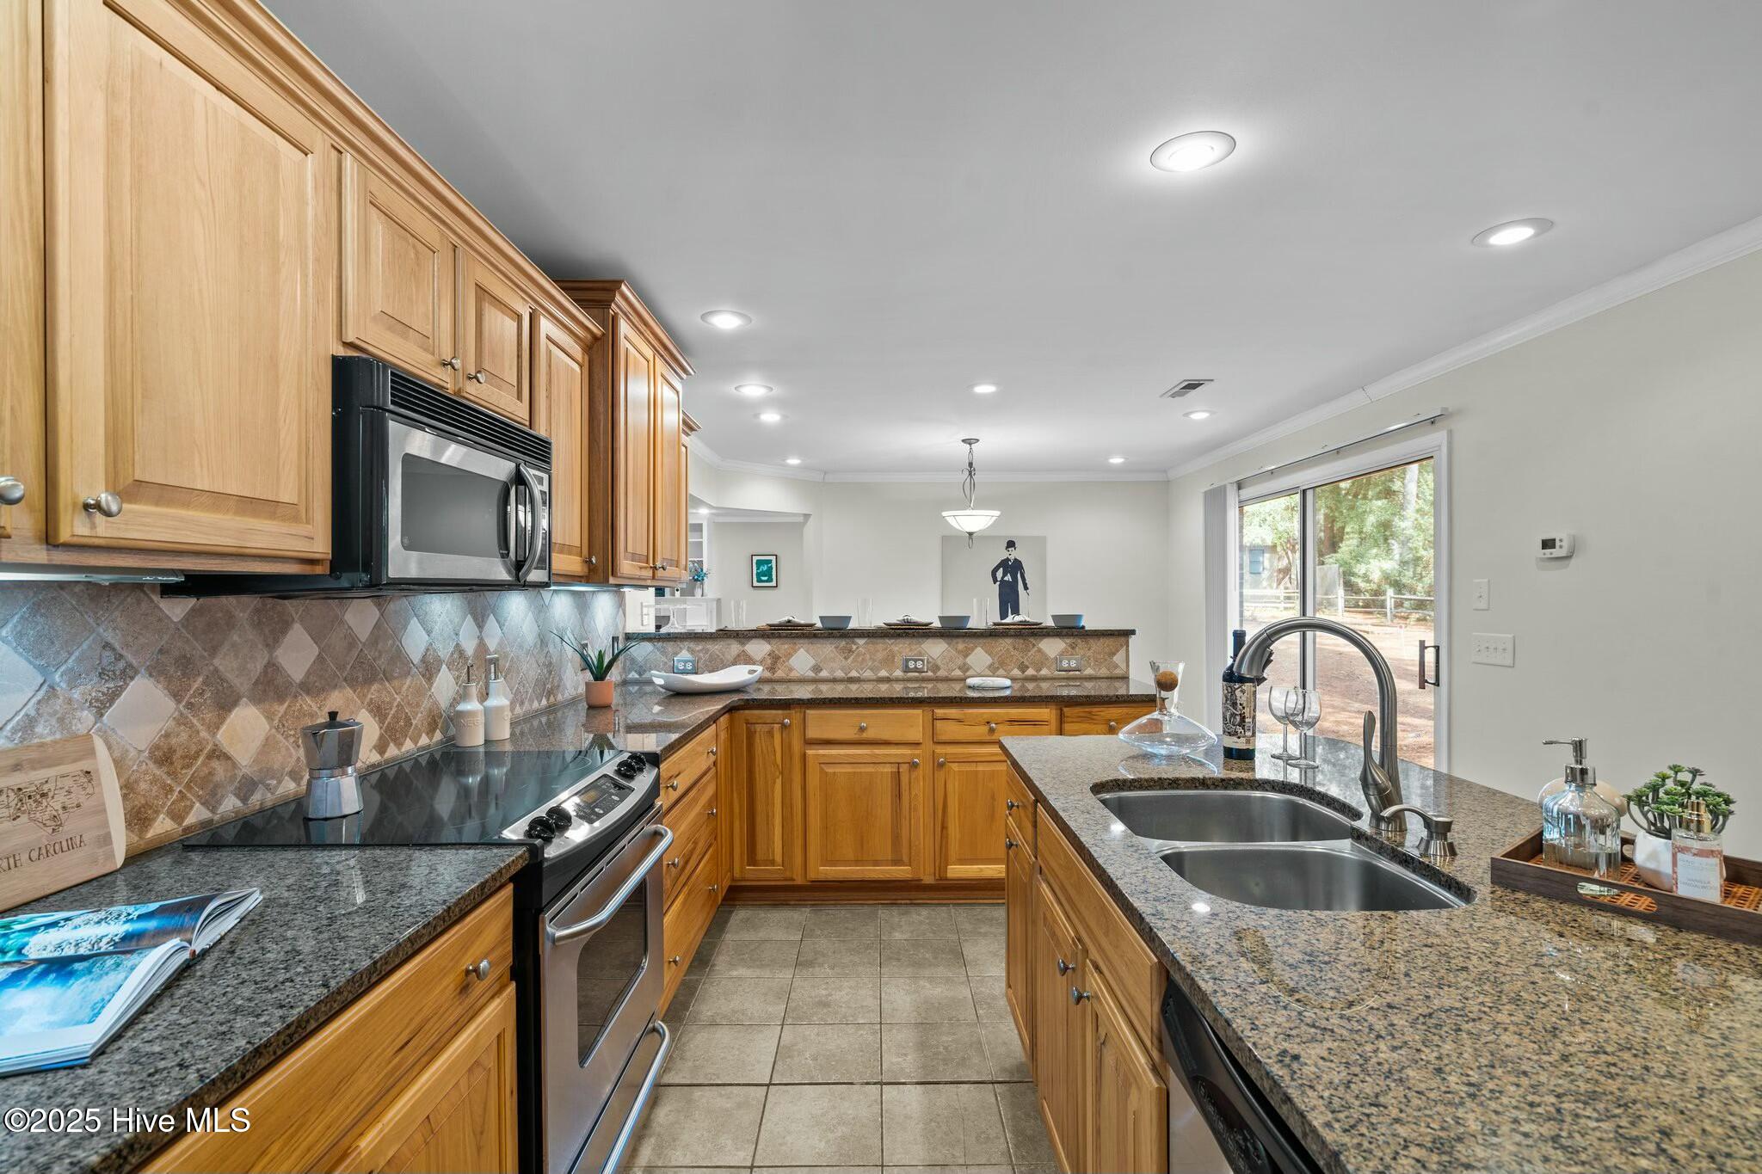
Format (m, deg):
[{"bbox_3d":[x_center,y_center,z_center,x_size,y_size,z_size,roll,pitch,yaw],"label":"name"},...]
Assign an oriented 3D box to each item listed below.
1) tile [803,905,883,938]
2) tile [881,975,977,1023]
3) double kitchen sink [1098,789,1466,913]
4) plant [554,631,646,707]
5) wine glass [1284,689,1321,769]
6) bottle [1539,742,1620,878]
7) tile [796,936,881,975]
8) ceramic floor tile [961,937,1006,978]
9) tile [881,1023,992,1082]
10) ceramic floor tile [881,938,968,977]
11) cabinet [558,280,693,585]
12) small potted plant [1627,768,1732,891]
[{"bbox_3d":[-0.153,1.377,3.177,0.302,0.010,0.302,0,0,0],"label":"tile"},{"bbox_3d":[0.154,1.372,2.592,0.302,0.010,0.302,0,0,0],"label":"tile"},{"bbox_3d":[0.708,0.577,1.439,0.520,0.210,0.790,0,0,0],"label":"double kitchen sink"},{"bbox_3d":[-1.100,0.319,3.044,0.345,0.286,0.270,0,0,0],"label":"plant"},{"bbox_3d":[1.084,0.360,2.010,0.085,0.195,0.085,0,0,0],"label":"wine glass"},{"bbox_3d":[1.067,0.331,1.200,0.100,0.205,0.089,0,-1,6],"label":"bottle"},{"bbox_3d":[-0.154,1.392,2.932,0.303,0.010,0.303,0,-1,0],"label":"tile"},{"bbox_3d":[0.461,1.391,2.936,0.303,0.010,0.303,0,-1,0],"label":"ceramic floor tile"},{"bbox_3d":[0.157,1.384,2.319,0.303,0.010,0.303,0,-1,0],"label":"tile"},{"bbox_3d":[0.154,1.390,2.936,0.304,0.010,0.304,0,0,0],"label":"ceramic floor tile"},{"bbox_3d":[-1.051,-0.488,3.004,0.450,0.960,0.990,0,0,0],"label":"cabinet"},{"bbox_3d":[1.169,0.353,1.146,0.114,0.172,0.114,0,-1,-45],"label":"small potted plant"}]

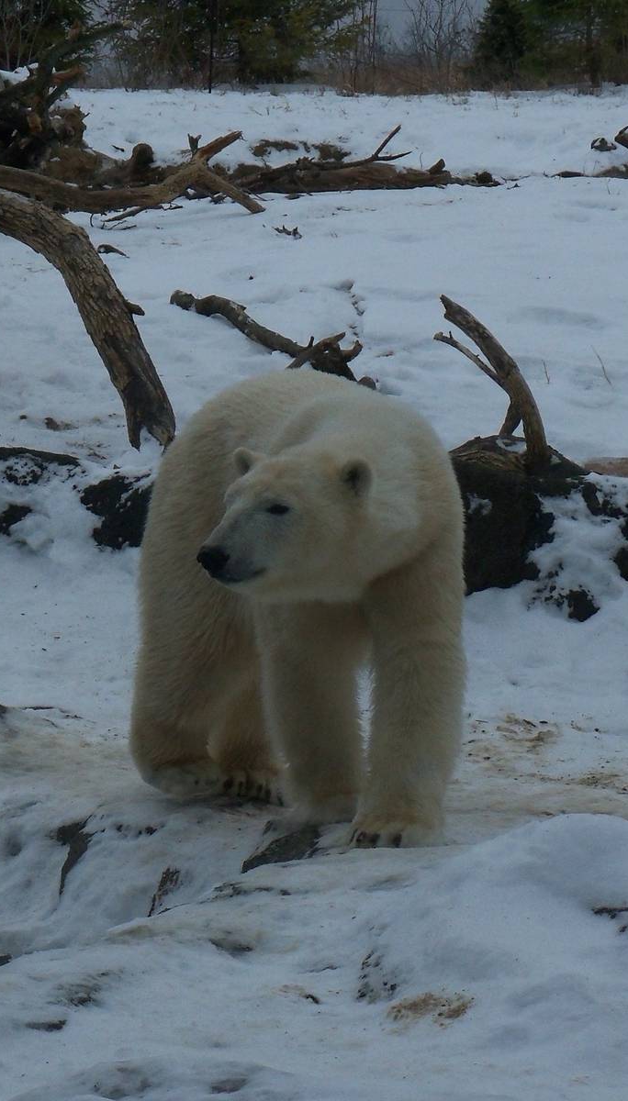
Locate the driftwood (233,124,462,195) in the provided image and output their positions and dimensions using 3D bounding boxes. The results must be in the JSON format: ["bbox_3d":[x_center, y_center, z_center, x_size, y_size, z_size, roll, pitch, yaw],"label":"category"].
[{"bbox_3d":[0.209,-2.517,29.000,1.460,0.440,0.450,0,8,0],"label":"driftwood"}]

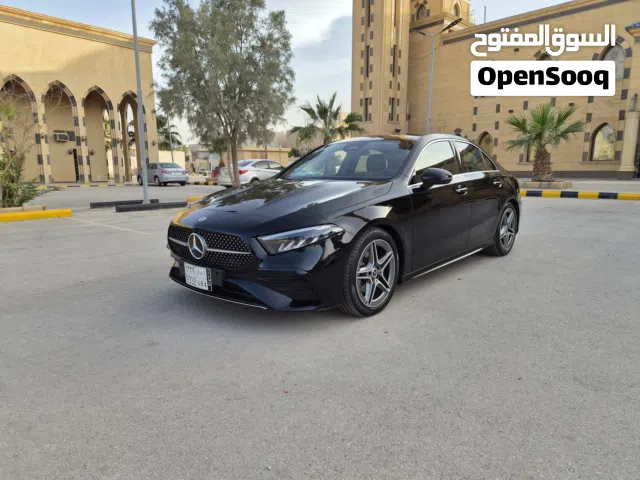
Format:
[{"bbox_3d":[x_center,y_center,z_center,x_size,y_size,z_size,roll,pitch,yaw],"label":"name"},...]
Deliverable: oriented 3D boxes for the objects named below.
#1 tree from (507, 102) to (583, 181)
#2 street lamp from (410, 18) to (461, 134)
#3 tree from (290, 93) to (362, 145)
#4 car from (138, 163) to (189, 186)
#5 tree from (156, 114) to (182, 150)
[{"bbox_3d":[9.540,-4.094,18.174,3.500,3.350,3.500,0,9,0],"label":"tree"},{"bbox_3d":[5.415,-6.479,20.920,2.700,7.710,0.350,8,12,39],"label":"street lamp"},{"bbox_3d":[0.410,-5.952,25.063,4.300,5.310,4.300,0,9,0],"label":"tree"},{"bbox_3d":[-9.900,-4.120,26.600,1.770,1.470,4.540,-8,13,-41],"label":"car"},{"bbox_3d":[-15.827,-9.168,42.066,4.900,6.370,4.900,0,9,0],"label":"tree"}]

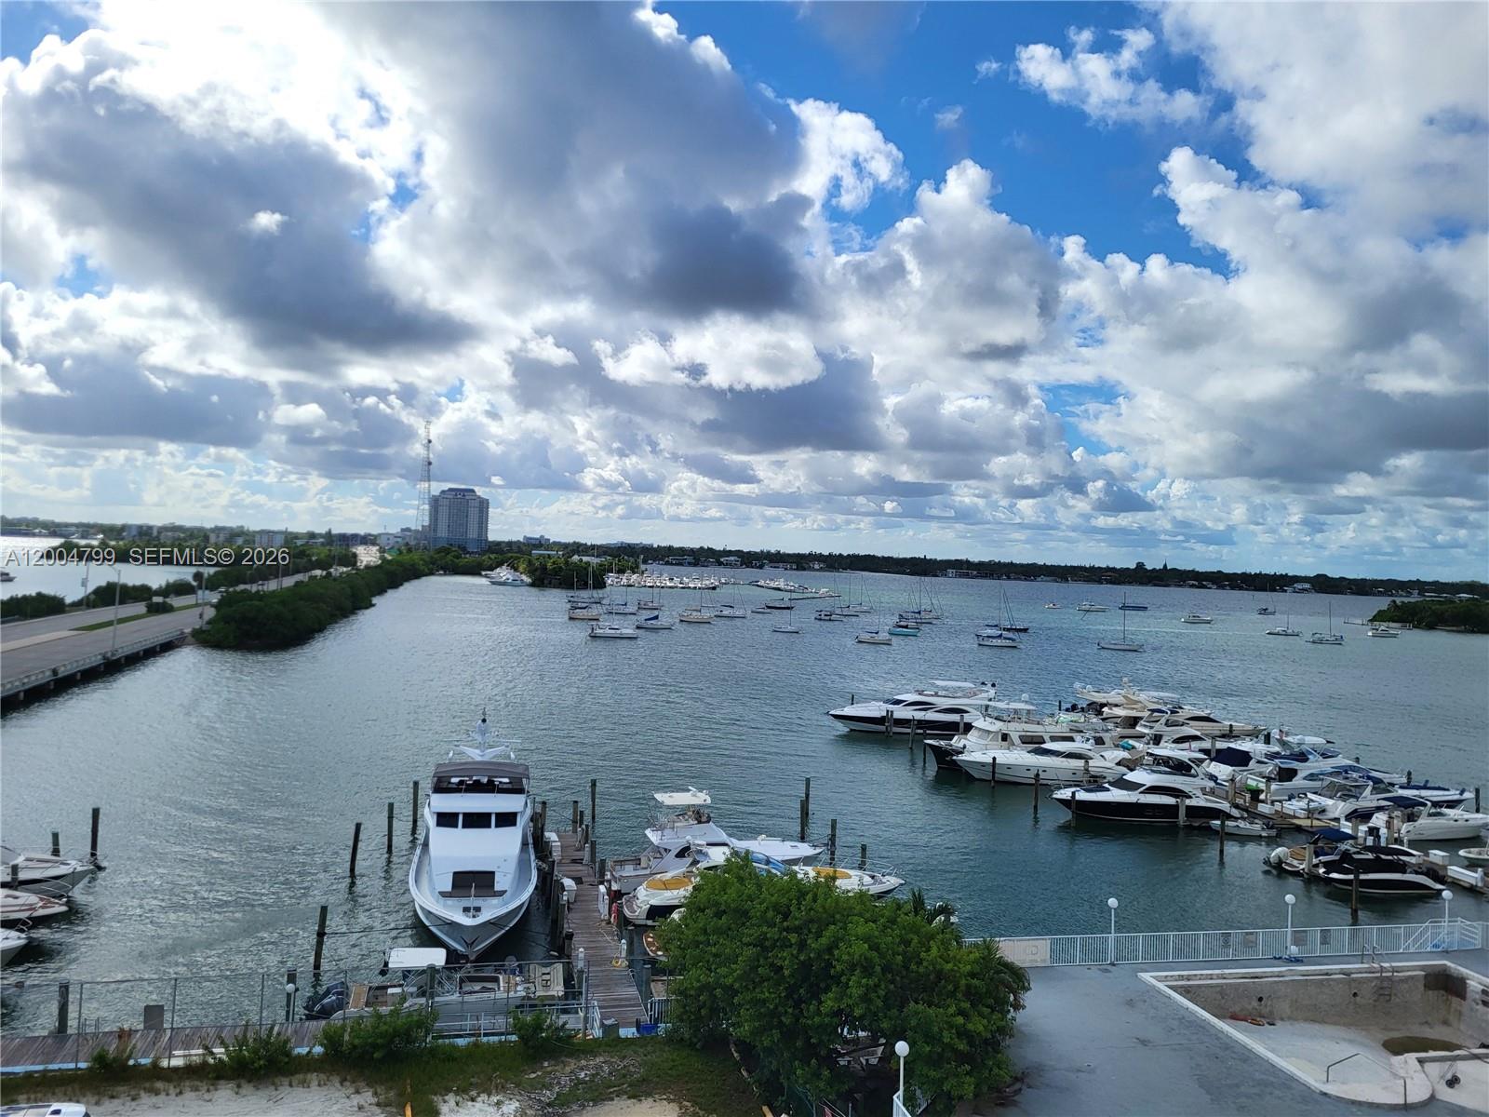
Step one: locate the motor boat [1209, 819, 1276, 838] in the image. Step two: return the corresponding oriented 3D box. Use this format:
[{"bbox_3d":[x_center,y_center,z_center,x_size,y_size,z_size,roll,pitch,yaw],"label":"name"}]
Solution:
[{"bbox_3d":[35.615,19.130,80.000,4.600,1.150,1.800,2,1,0],"label":"motor boat"}]

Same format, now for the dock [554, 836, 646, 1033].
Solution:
[{"bbox_3d":[-7.724,17.656,55.205,2.300,1.100,28.000,2,1,-13],"label":"dock"}]

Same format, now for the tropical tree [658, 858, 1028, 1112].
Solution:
[{"bbox_3d":[3.108,13.102,36.991,11.500,6.300,9.500,2,0,-12],"label":"tropical tree"}]

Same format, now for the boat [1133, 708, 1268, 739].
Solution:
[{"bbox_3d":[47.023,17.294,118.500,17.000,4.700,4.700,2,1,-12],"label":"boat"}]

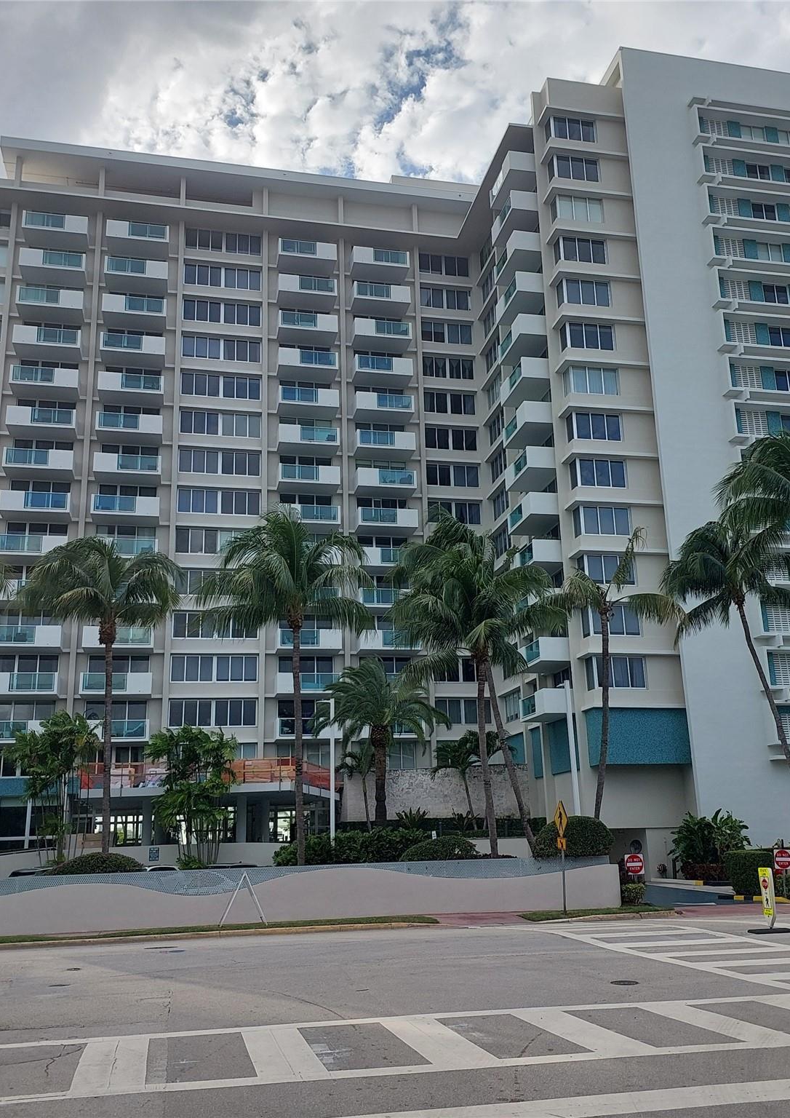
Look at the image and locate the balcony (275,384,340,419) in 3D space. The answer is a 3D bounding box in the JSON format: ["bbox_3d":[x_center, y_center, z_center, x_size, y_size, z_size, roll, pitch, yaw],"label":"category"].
[{"bbox_3d":[-5.730,-10.333,64.973,3.950,1.210,1.635,2,-15,-13],"label":"balcony"}]

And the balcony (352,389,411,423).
[{"bbox_3d":[-0.797,-10.180,66.492,4.021,1.230,1.580,2,-16,-13],"label":"balcony"}]

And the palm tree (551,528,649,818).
[{"bbox_3d":[8.055,5.275,36.093,4.276,13.125,4.062,2,-16,-13],"label":"palm tree"}]

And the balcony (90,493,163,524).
[{"bbox_3d":[-16.614,-3.015,61.277,3.982,1.217,1.850,2,-16,-13],"label":"balcony"}]

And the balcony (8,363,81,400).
[{"bbox_3d":[-21.777,-11.057,61.845,4.021,1.212,1.580,2,-16,-13],"label":"balcony"}]

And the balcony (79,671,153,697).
[{"bbox_3d":[-16.359,7.483,58.265,4.003,1.220,1.628,2,-16,-13],"label":"balcony"}]

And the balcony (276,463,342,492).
[{"bbox_3d":[-5.594,-5.174,63.962,3.944,1.218,1.580,2,-16,-13],"label":"balcony"}]

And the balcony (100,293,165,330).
[{"bbox_3d":[-16.735,-15.913,63.865,3.969,1.210,1.635,2,-15,-13],"label":"balcony"}]

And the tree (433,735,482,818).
[{"bbox_3d":[3.219,11.001,48.078,2.500,4.600,2.500,2,-16,-13],"label":"tree"}]

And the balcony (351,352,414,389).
[{"bbox_3d":[-0.855,-12.737,66.804,3.951,1.210,1.635,2,-15,-13],"label":"balcony"}]

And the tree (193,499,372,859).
[{"bbox_3d":[-3.706,4.399,33.579,5.500,12.464,5.400,0,-15,-6],"label":"tree"}]

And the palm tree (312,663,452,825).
[{"bbox_3d":[-0.613,9.154,47.339,6.448,8.068,6.255,2,-16,-13],"label":"palm tree"}]

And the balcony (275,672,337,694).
[{"bbox_3d":[-5.438,7.825,60.979,3.980,1.217,1.850,2,-16,-13],"label":"balcony"}]

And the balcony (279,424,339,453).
[{"bbox_3d":[-5.751,-7.797,65.249,3.980,1.217,1.850,2,-16,-13],"label":"balcony"}]

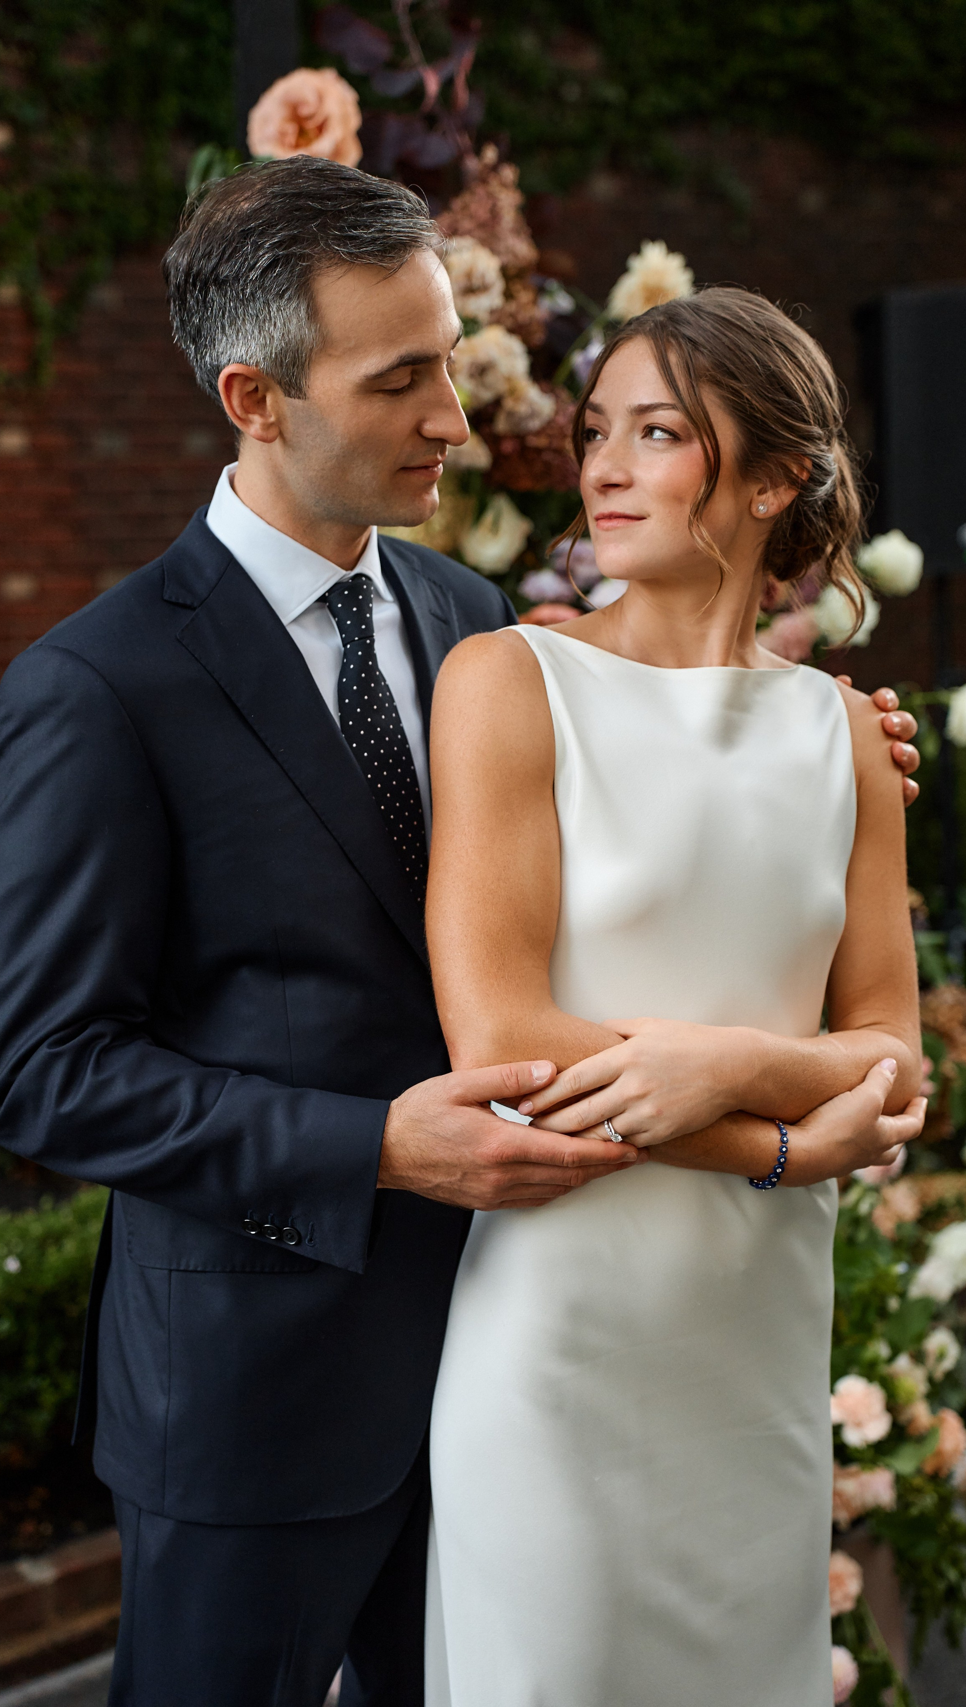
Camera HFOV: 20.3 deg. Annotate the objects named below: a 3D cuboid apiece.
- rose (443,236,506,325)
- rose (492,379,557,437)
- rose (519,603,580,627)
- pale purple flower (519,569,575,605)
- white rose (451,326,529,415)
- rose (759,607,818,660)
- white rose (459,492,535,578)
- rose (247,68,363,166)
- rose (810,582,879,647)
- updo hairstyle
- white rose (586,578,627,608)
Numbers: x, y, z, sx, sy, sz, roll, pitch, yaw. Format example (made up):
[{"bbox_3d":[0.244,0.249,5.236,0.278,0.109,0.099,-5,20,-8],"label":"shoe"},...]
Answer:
[{"bbox_3d":[-0.014,-0.610,2.880,0.080,0.092,0.075,-3,4,3],"label":"rose"},{"bbox_3d":[0.046,-0.494,3.000,0.071,0.067,0.058,-2,3,-9],"label":"rose"},{"bbox_3d":[0.074,-0.246,3.000,0.072,0.060,0.065,-2,3,0],"label":"rose"},{"bbox_3d":[0.068,-0.283,2.880,0.061,0.043,0.058,-3,4,0],"label":"pale purple flower"},{"bbox_3d":[0.007,-0.517,2.880,0.085,0.091,0.075,-3,4,3],"label":"white rose"},{"bbox_3d":[0.338,-0.238,3.000,0.074,0.068,0.060,-2,3,0],"label":"rose"},{"bbox_3d":[0.014,-0.339,2.880,0.078,0.084,0.075,-3,4,-6],"label":"white rose"},{"bbox_3d":[-0.194,-0.798,2.950,0.122,0.118,0.085,-2,3,-3],"label":"rose"},{"bbox_3d":[0.389,-0.257,2.900,0.073,0.070,0.070,-3,4,-11],"label":"rose"},{"bbox_3d":[0.182,-0.310,2.120,0.205,0.270,0.250,1,4,41],"label":"updo hairstyle"},{"bbox_3d":[0.138,-0.272,2.880,0.063,0.047,0.058,-3,4,0],"label":"white rose"}]

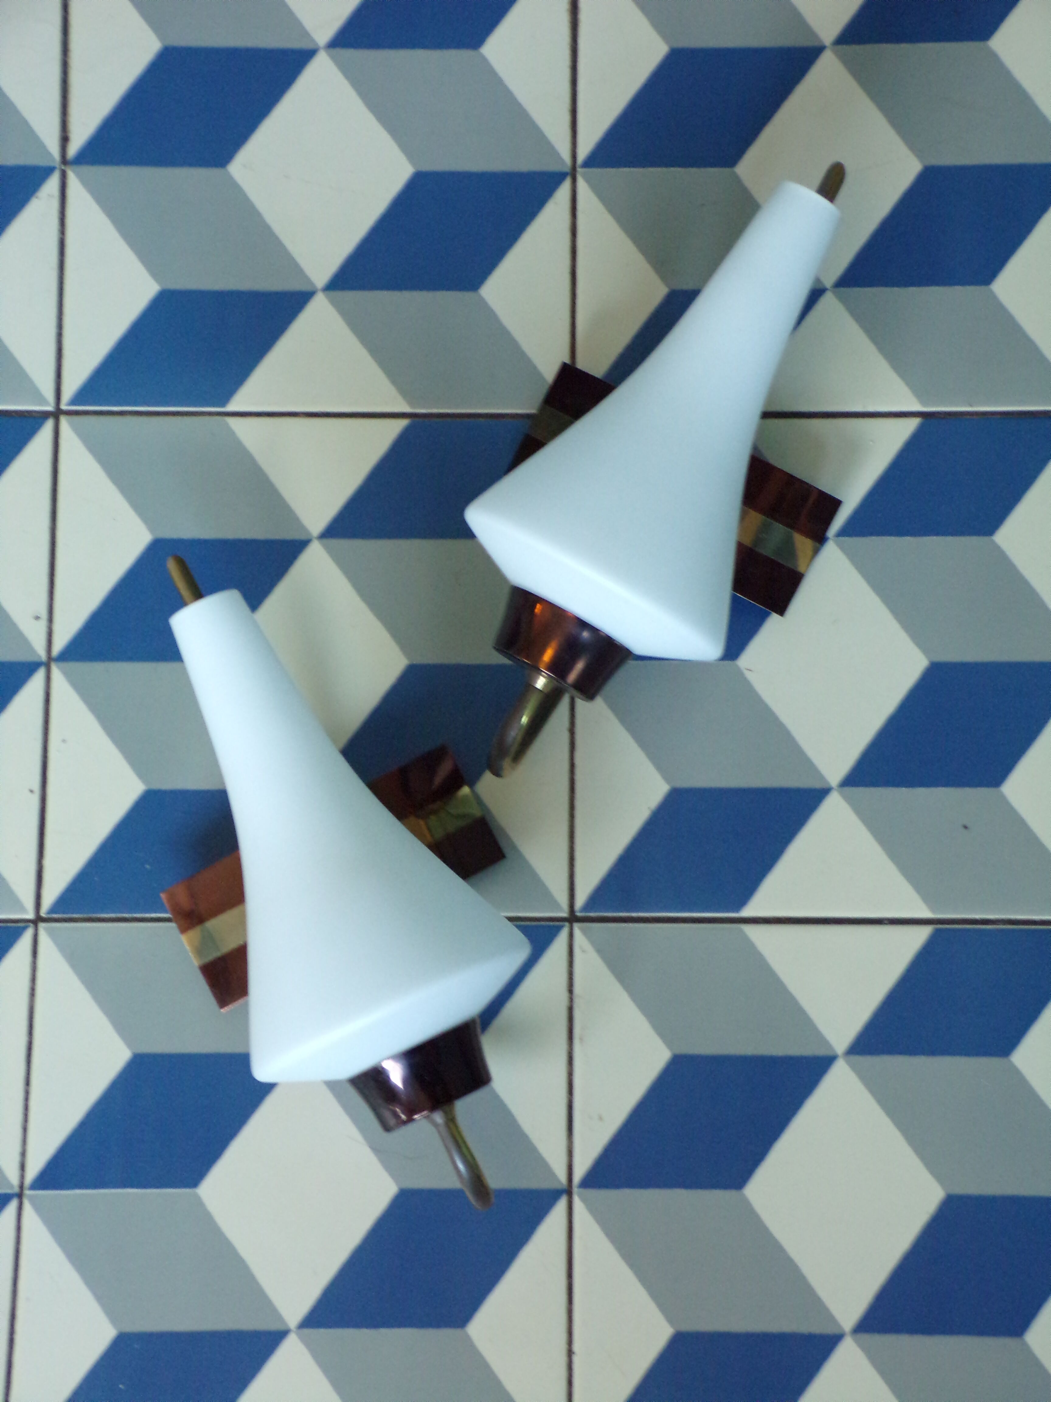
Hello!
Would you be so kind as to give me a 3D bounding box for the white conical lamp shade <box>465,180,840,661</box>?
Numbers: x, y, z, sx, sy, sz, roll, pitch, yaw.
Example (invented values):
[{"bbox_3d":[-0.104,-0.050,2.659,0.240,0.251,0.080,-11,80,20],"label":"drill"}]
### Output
[{"bbox_3d":[0.060,-0.105,1.084,0.106,0.106,0.180,29,87,7],"label":"white conical lamp shade"}]

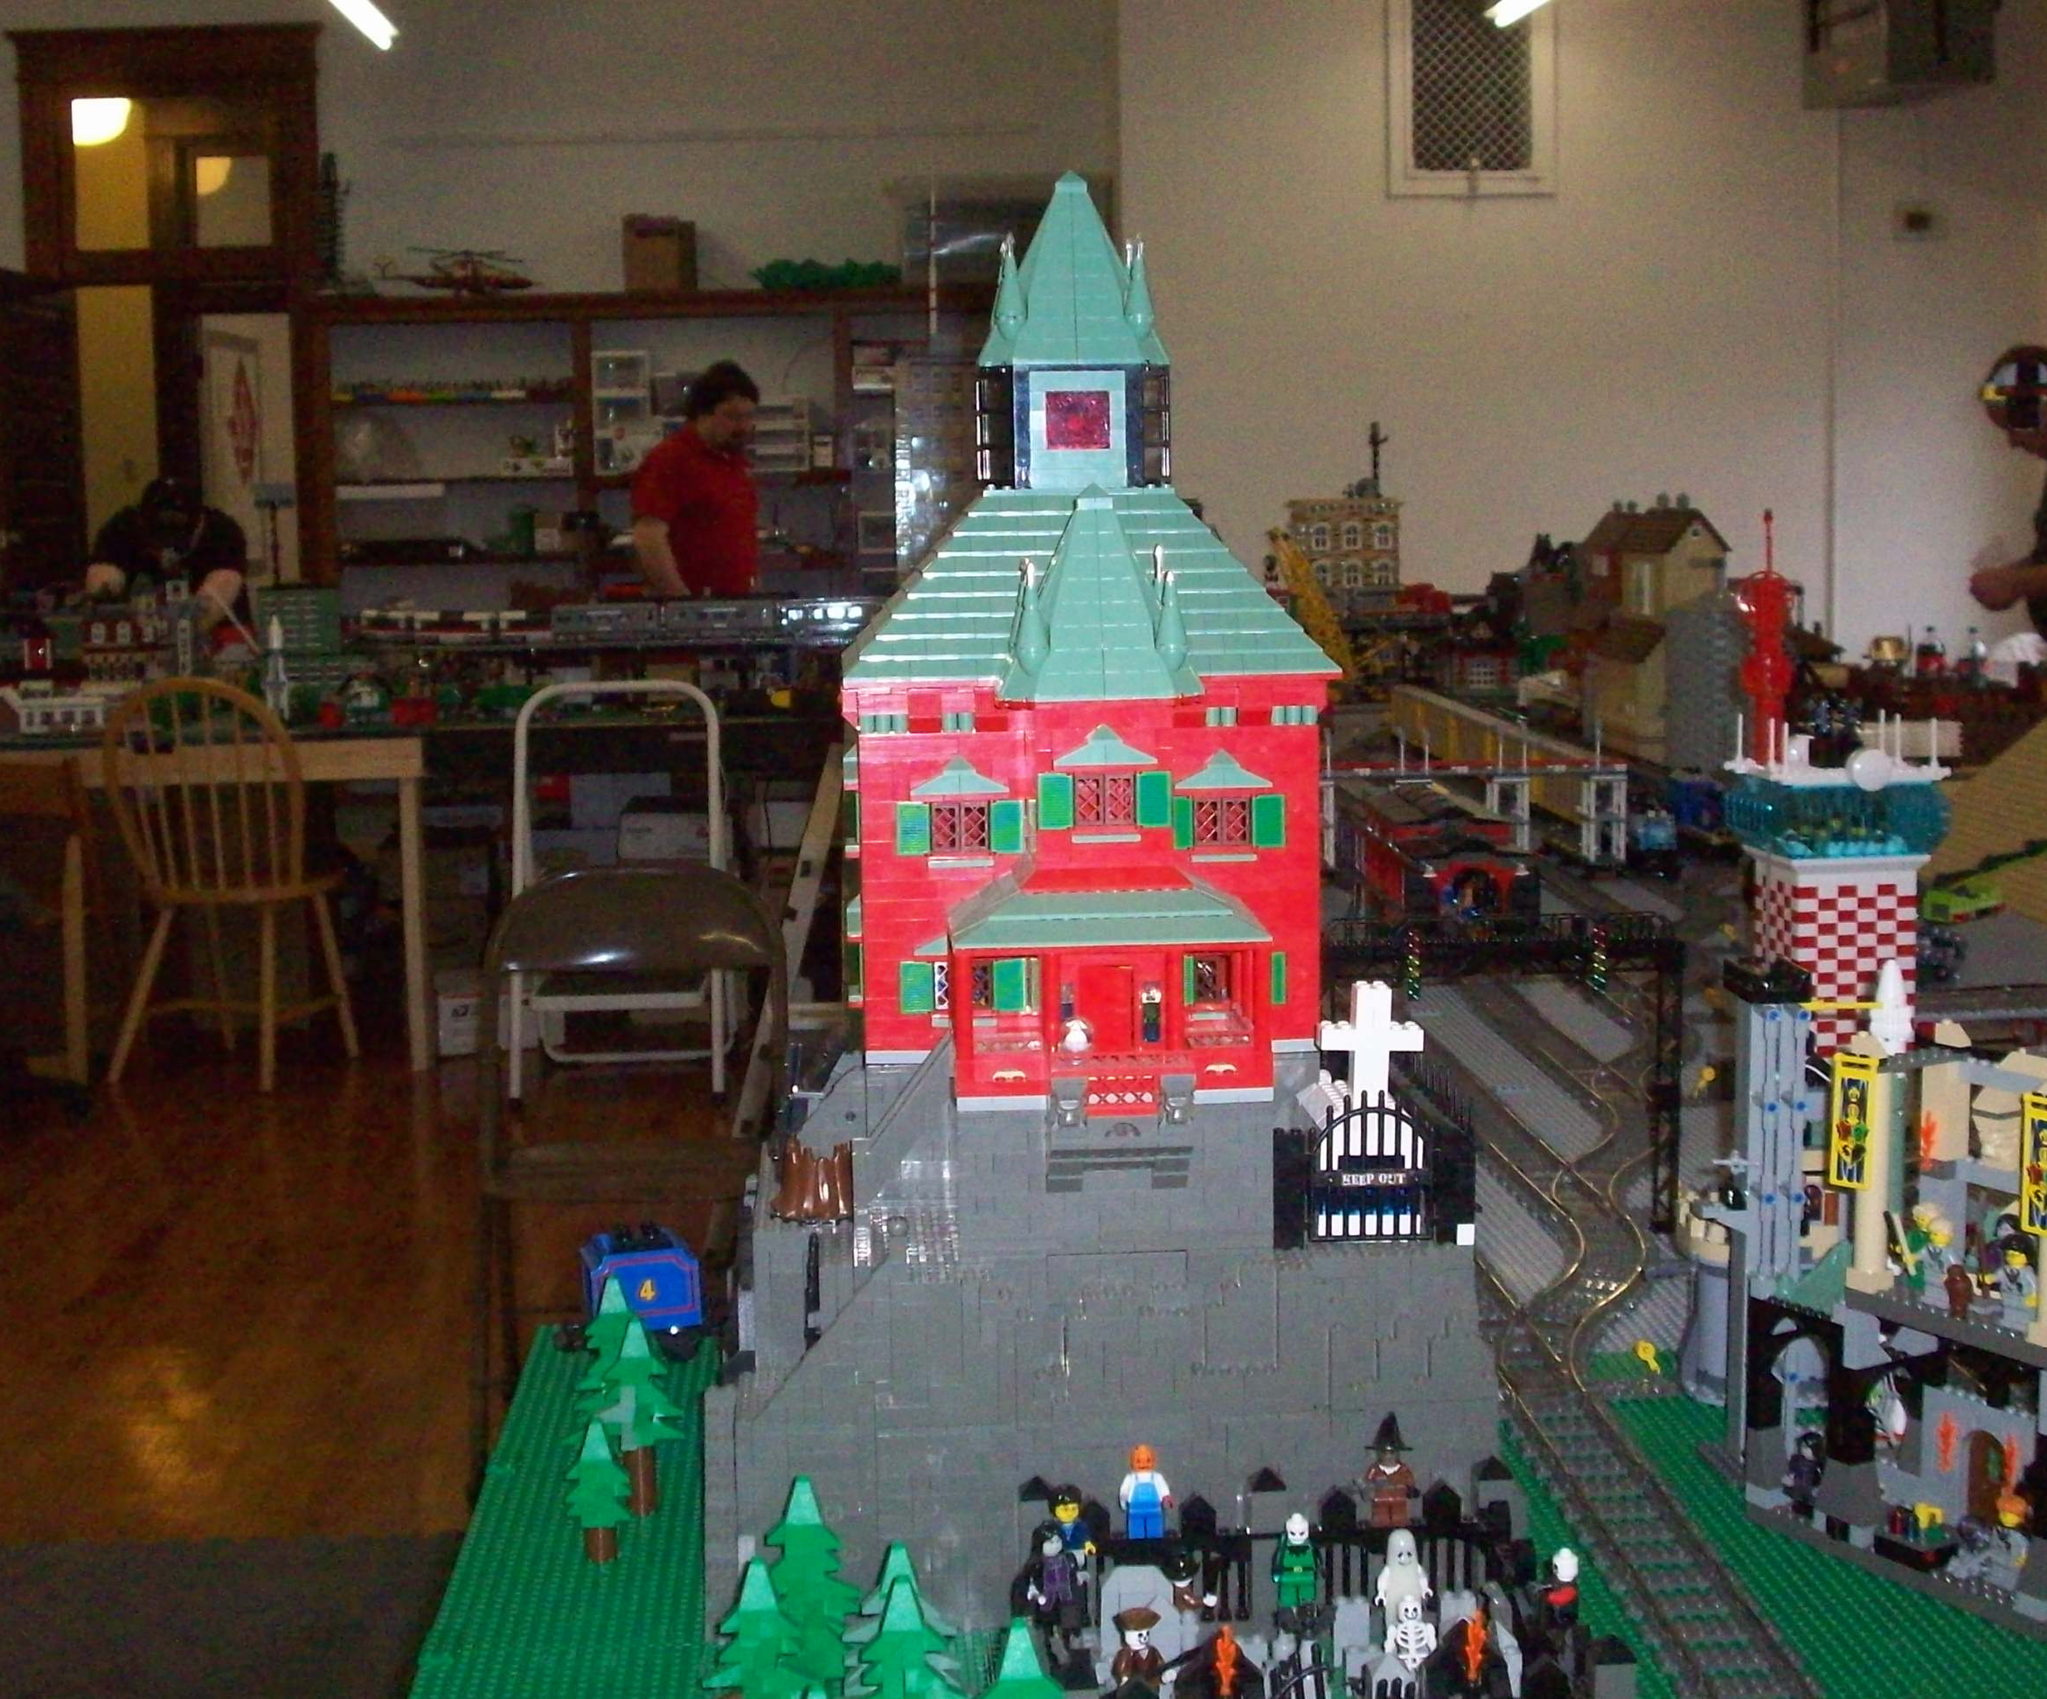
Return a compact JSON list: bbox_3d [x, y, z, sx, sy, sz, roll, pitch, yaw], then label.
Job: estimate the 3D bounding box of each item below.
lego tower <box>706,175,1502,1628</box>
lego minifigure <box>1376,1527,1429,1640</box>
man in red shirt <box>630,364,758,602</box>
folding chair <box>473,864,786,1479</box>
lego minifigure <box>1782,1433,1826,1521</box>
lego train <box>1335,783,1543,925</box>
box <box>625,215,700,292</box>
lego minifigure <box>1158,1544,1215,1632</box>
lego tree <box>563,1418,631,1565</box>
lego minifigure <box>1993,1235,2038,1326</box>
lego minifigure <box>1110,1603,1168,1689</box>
[{"bbox_3d":[0.024,-0.002,1.512,0.367,0.676,0.376,-1,7,-3],"label":"lego tower"},{"bbox_3d":[0.167,0.323,1.325,0.025,0.047,0.016,-1,8,-3],"label":"lego minifigure"},{"bbox_3d":[-1.040,-0.686,9.519,0.360,1.700,0.520,6,10,42],"label":"man in red shirt"},{"bbox_3d":[-0.551,0.446,4.311,0.450,0.775,0.510,-1,7,-1],"label":"folding chair"},{"bbox_3d":[0.389,0.311,1.498,0.017,0.044,0.024,-6,9,-38],"label":"lego minifigure"},{"bbox_3d":[0.480,-0.004,3.620,0.158,0.136,0.620,-1,7,-3],"label":"lego train"},{"bbox_3d":[-1.196,-1.960,9.924,0.200,0.250,0.220,0,8,9],"label":"box"},{"bbox_3d":[0.071,0.329,1.320,0.025,0.043,0.016,-1,8,-3],"label":"lego minifigure"},{"bbox_3d":[-0.207,0.311,1.466,0.032,0.072,0.032,-1,8,-3],"label":"lego tree"},{"bbox_3d":[0.446,0.194,1.353,0.017,0.041,0.025,-6,9,-31],"label":"lego minifigure"},{"bbox_3d":[0.049,0.343,1.273,0.025,0.046,0.018,-4,8,-21],"label":"lego minifigure"}]

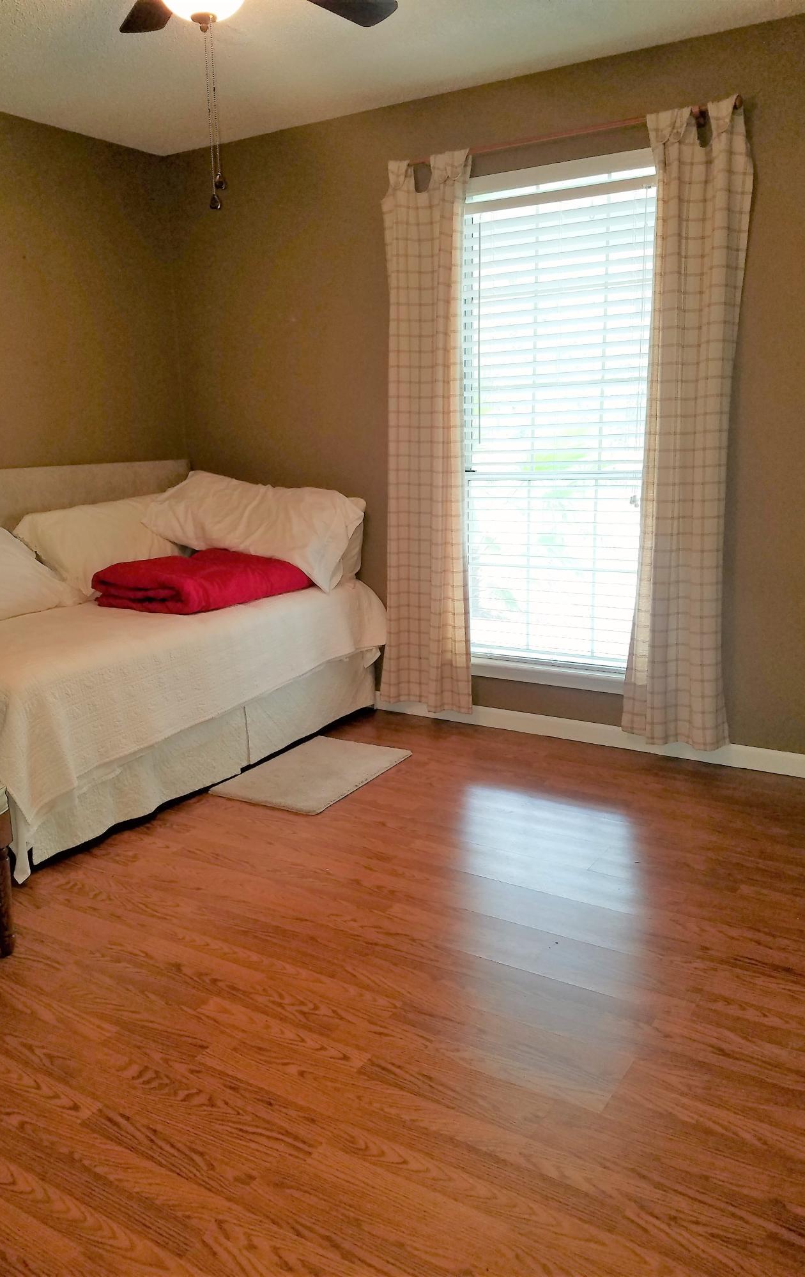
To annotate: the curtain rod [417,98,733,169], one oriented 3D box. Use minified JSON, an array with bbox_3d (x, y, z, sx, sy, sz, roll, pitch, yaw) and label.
[{"bbox_3d":[0.529,-1.736,3.339,1.280,0.050,0.070,7,15,31],"label":"curtain rod"}]

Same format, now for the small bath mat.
[{"bbox_3d":[-0.307,0.483,3.504,0.450,0.014,0.665,6,14,28],"label":"small bath mat"}]

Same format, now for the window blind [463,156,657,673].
[{"bbox_3d":[0.598,-0.762,3.618,0.830,1.780,0.060,7,15,31],"label":"window blind"}]

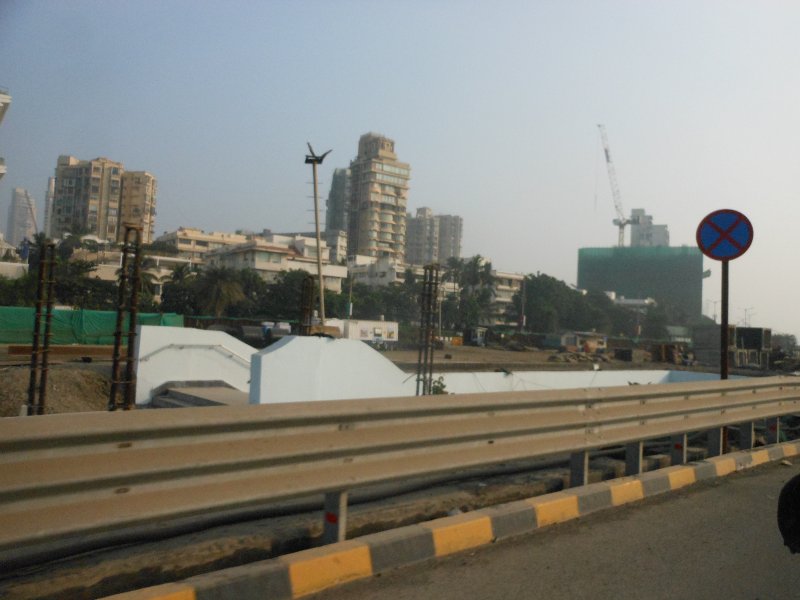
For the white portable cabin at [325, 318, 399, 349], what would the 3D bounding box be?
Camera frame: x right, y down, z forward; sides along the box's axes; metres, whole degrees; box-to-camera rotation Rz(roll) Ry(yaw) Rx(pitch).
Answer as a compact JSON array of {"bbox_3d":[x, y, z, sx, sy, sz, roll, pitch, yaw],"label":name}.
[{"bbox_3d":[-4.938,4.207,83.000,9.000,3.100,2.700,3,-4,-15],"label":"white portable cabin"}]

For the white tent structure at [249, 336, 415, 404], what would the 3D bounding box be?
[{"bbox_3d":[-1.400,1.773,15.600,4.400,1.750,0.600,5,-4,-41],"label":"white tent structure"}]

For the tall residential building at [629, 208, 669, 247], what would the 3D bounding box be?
[{"bbox_3d":[145.928,-19.672,380.000,19.000,68.000,16.000,1,-3,24],"label":"tall residential building"}]

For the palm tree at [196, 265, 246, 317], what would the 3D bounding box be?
[{"bbox_3d":[-21.516,-0.060,78.000,5.600,8.200,5.600,2,-3,0],"label":"palm tree"}]

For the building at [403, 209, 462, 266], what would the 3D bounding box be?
[{"bbox_3d":[17.327,-19.839,325.000,23.000,49.000,17.000,4,-3,-23],"label":"building"}]

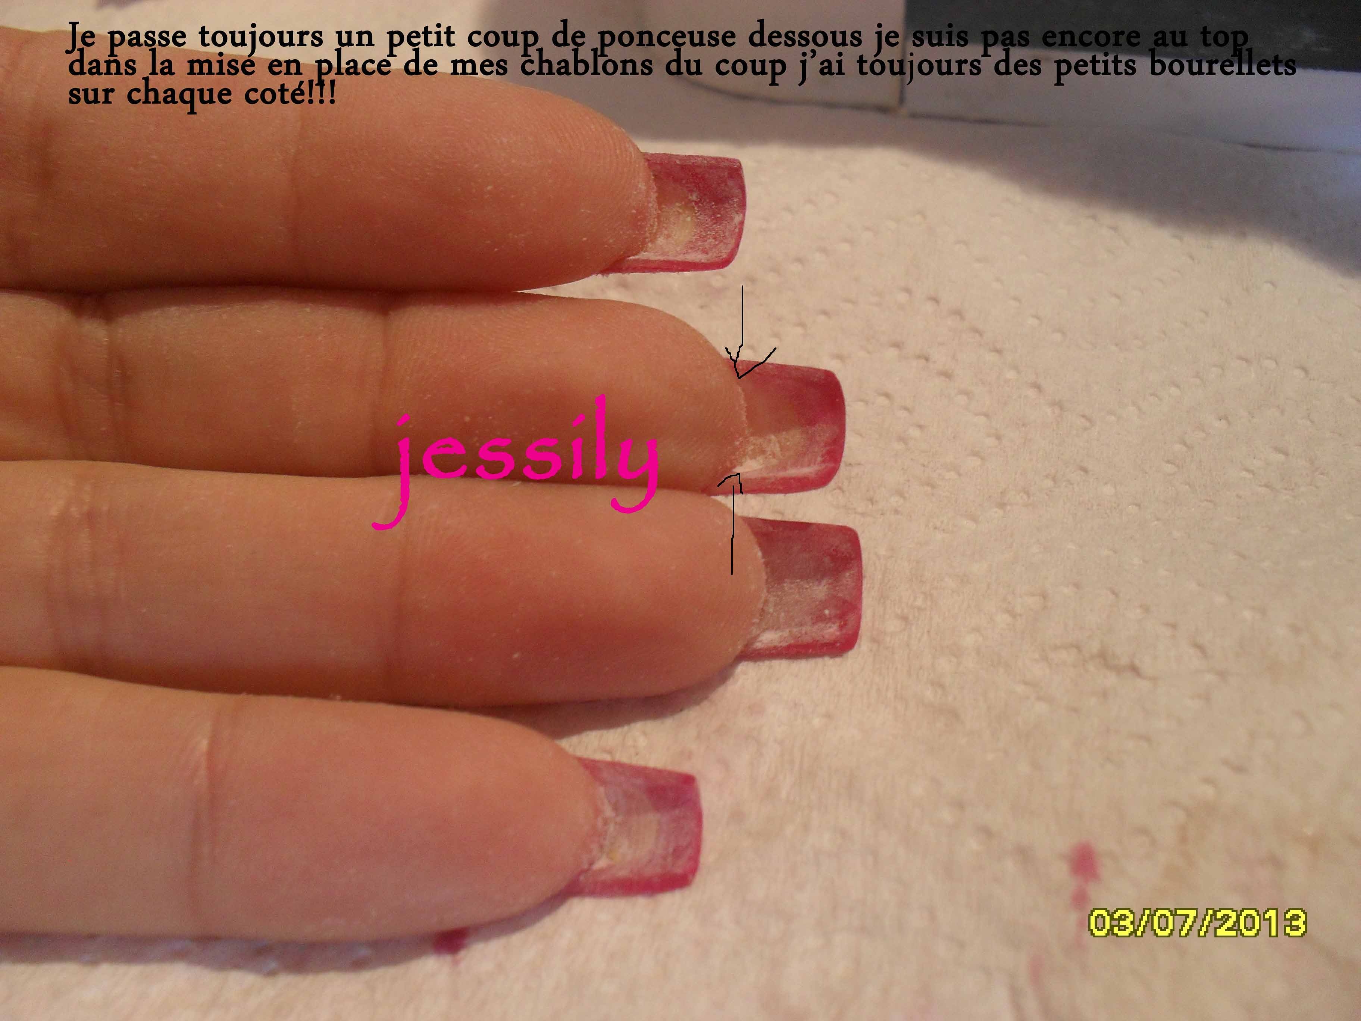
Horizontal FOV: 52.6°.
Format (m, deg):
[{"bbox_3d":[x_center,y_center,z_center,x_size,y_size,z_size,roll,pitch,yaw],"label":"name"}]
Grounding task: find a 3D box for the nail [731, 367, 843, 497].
[{"bbox_3d":[0.008,-0.006,0.106,0.009,0.004,0.012,-2,49,6],"label":"nail"}]

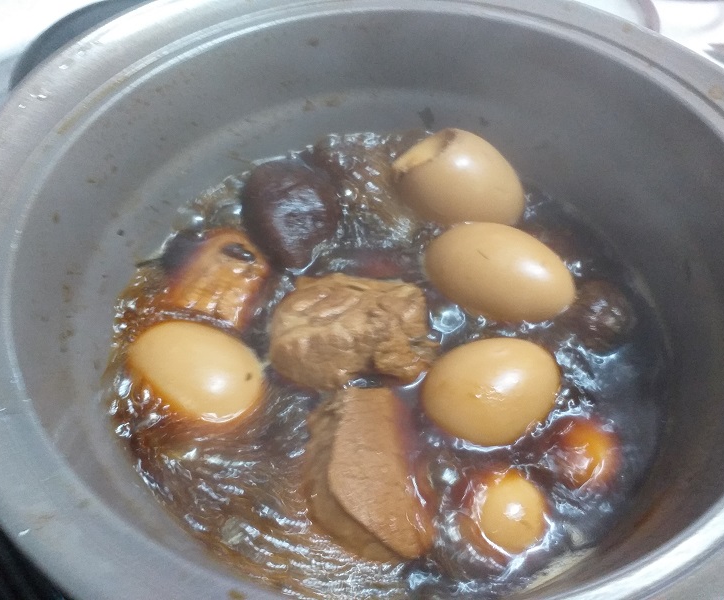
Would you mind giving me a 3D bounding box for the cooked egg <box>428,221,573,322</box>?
[{"bbox_3d":[0.050,-0.008,0.221,0.057,0.042,0.042,24,62,17],"label":"cooked egg"}]

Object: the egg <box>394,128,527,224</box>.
[{"bbox_3d":[0.038,-0.044,0.239,0.056,0.043,0.043,36,65,23],"label":"egg"}]

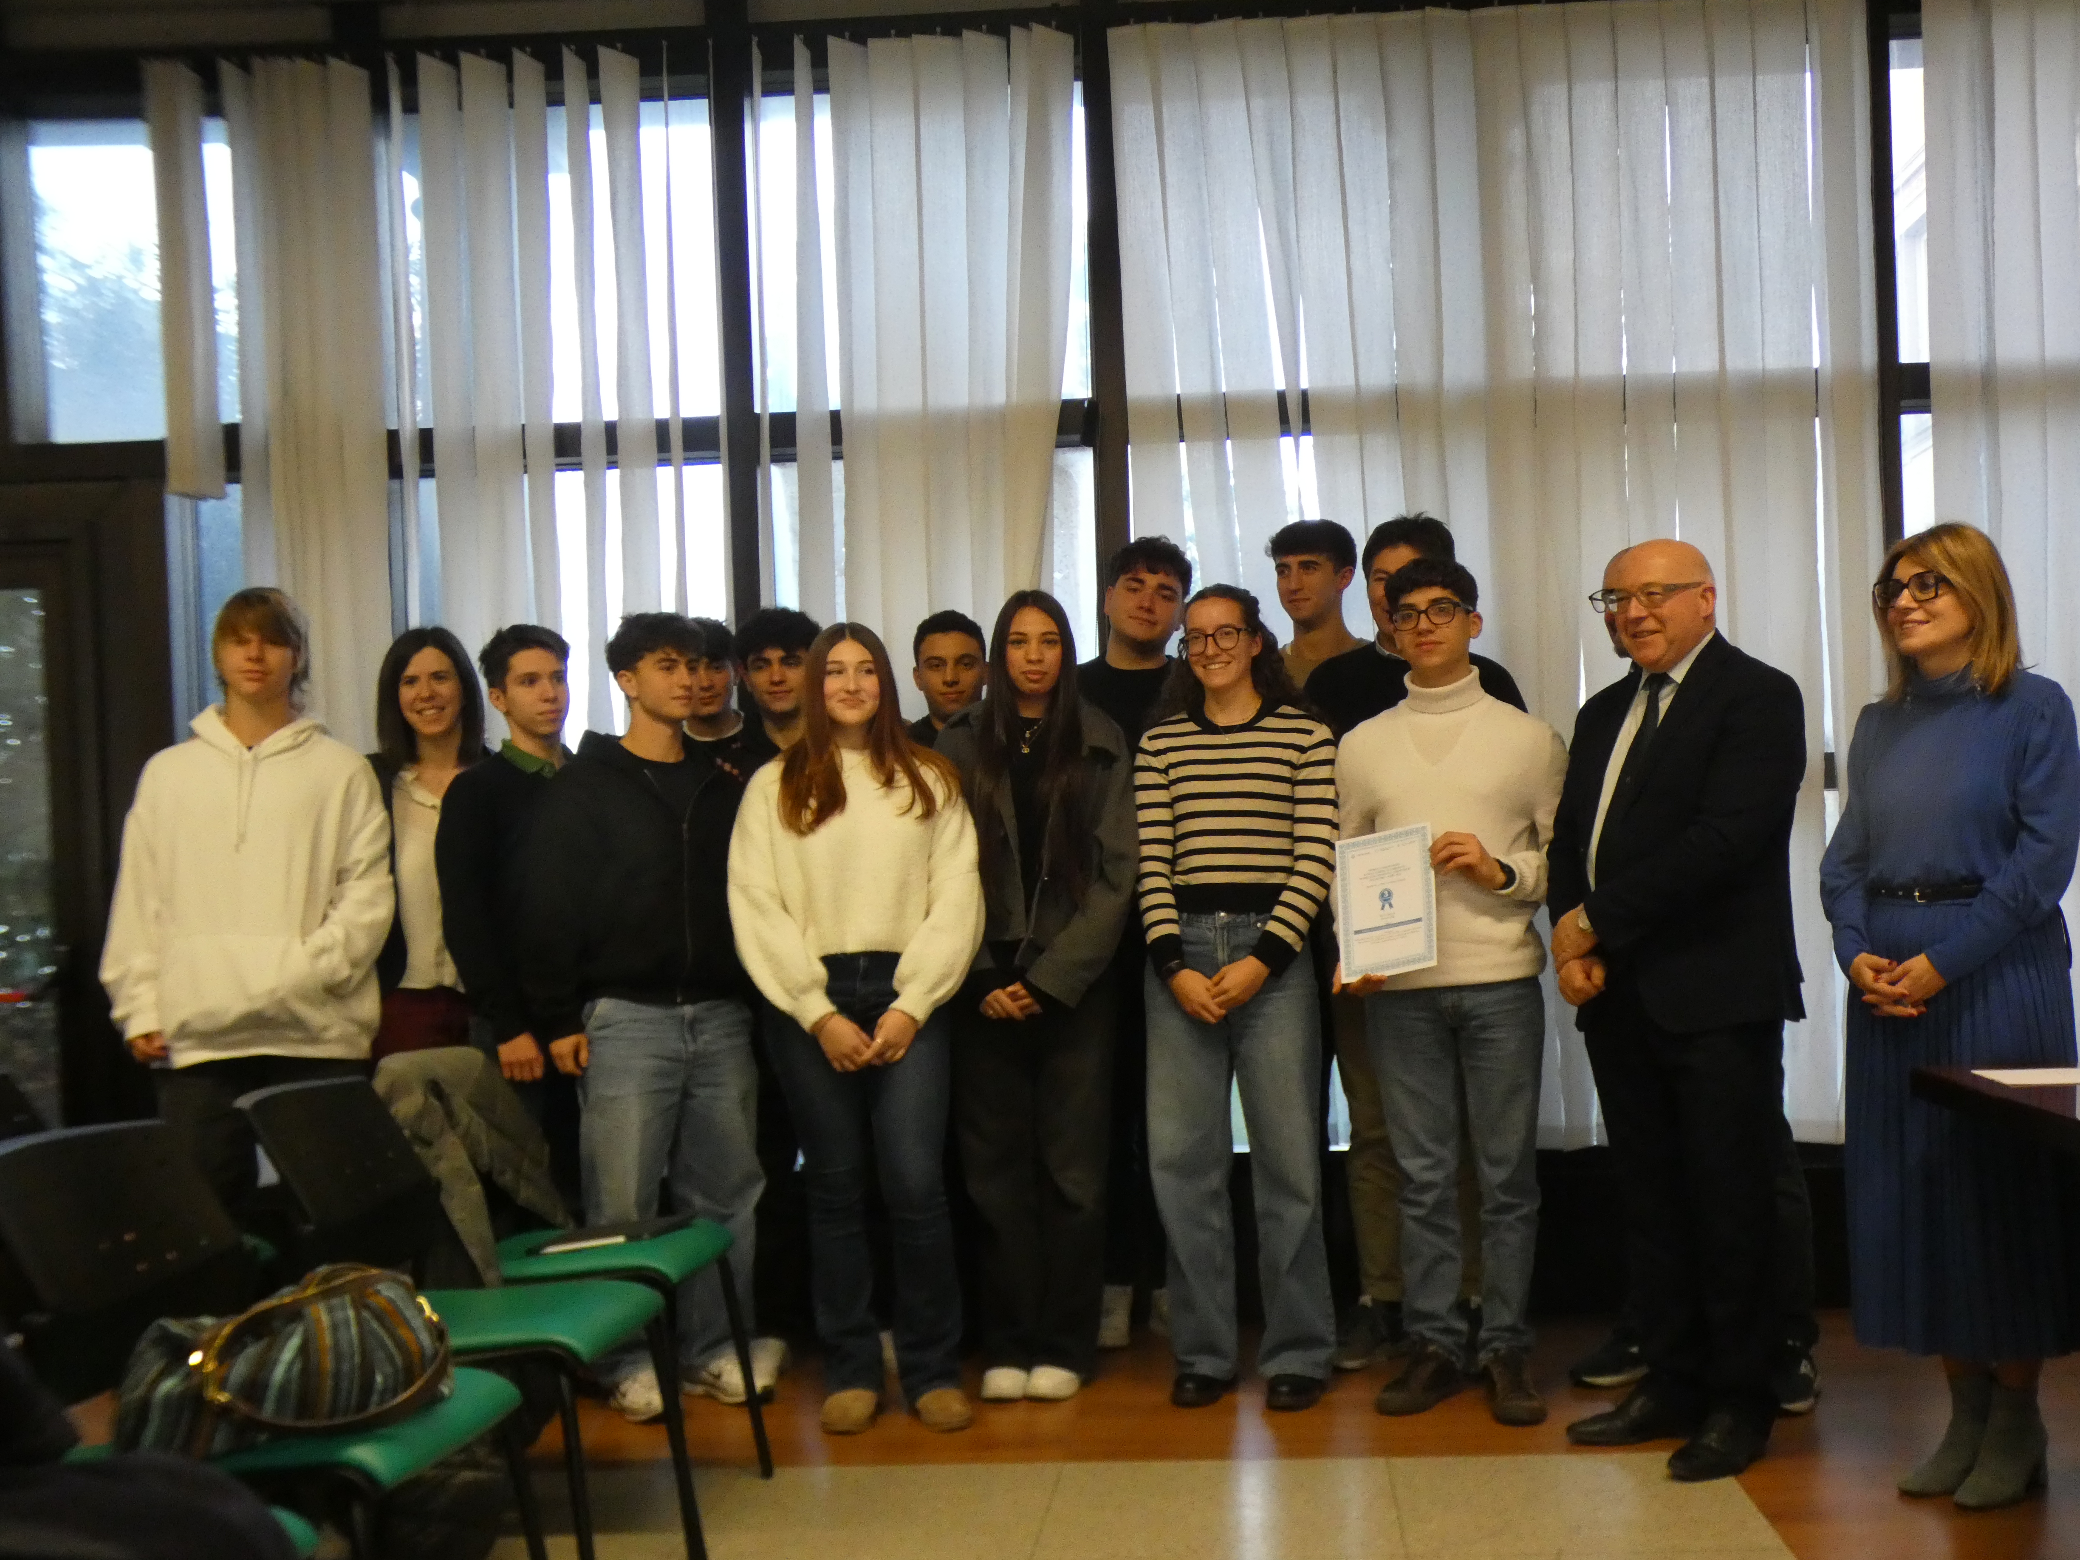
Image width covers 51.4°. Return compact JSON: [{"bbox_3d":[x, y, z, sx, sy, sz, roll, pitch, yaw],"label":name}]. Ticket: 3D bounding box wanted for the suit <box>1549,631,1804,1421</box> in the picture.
[{"bbox_3d":[1.227,0.475,4.131,0.510,1.517,0.340,-3,-2,45],"label":"suit"}]

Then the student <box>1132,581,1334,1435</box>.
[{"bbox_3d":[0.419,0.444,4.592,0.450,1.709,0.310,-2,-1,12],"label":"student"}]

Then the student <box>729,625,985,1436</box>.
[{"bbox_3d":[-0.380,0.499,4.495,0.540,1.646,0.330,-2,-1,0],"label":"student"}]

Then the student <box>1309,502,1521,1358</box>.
[{"bbox_3d":[0.836,0.347,4.872,0.520,1.887,0.320,-2,-1,13],"label":"student"}]

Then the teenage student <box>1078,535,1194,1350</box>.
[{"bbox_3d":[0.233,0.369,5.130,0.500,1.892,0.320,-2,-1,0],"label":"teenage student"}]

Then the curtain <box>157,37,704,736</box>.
[{"bbox_3d":[-1.476,-0.430,5.420,1.413,2.794,0.130,-2,-1,3],"label":"curtain"}]

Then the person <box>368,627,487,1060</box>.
[{"bbox_3d":[-1.355,0.485,4.870,0.460,1.660,0.300,-2,-1,-6],"label":"person"}]

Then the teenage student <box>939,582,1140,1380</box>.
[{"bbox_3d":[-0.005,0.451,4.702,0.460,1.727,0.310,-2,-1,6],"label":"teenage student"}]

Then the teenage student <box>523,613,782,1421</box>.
[{"bbox_3d":[-0.834,0.489,4.694,0.540,1.703,0.340,-1,-1,-20],"label":"teenage student"}]

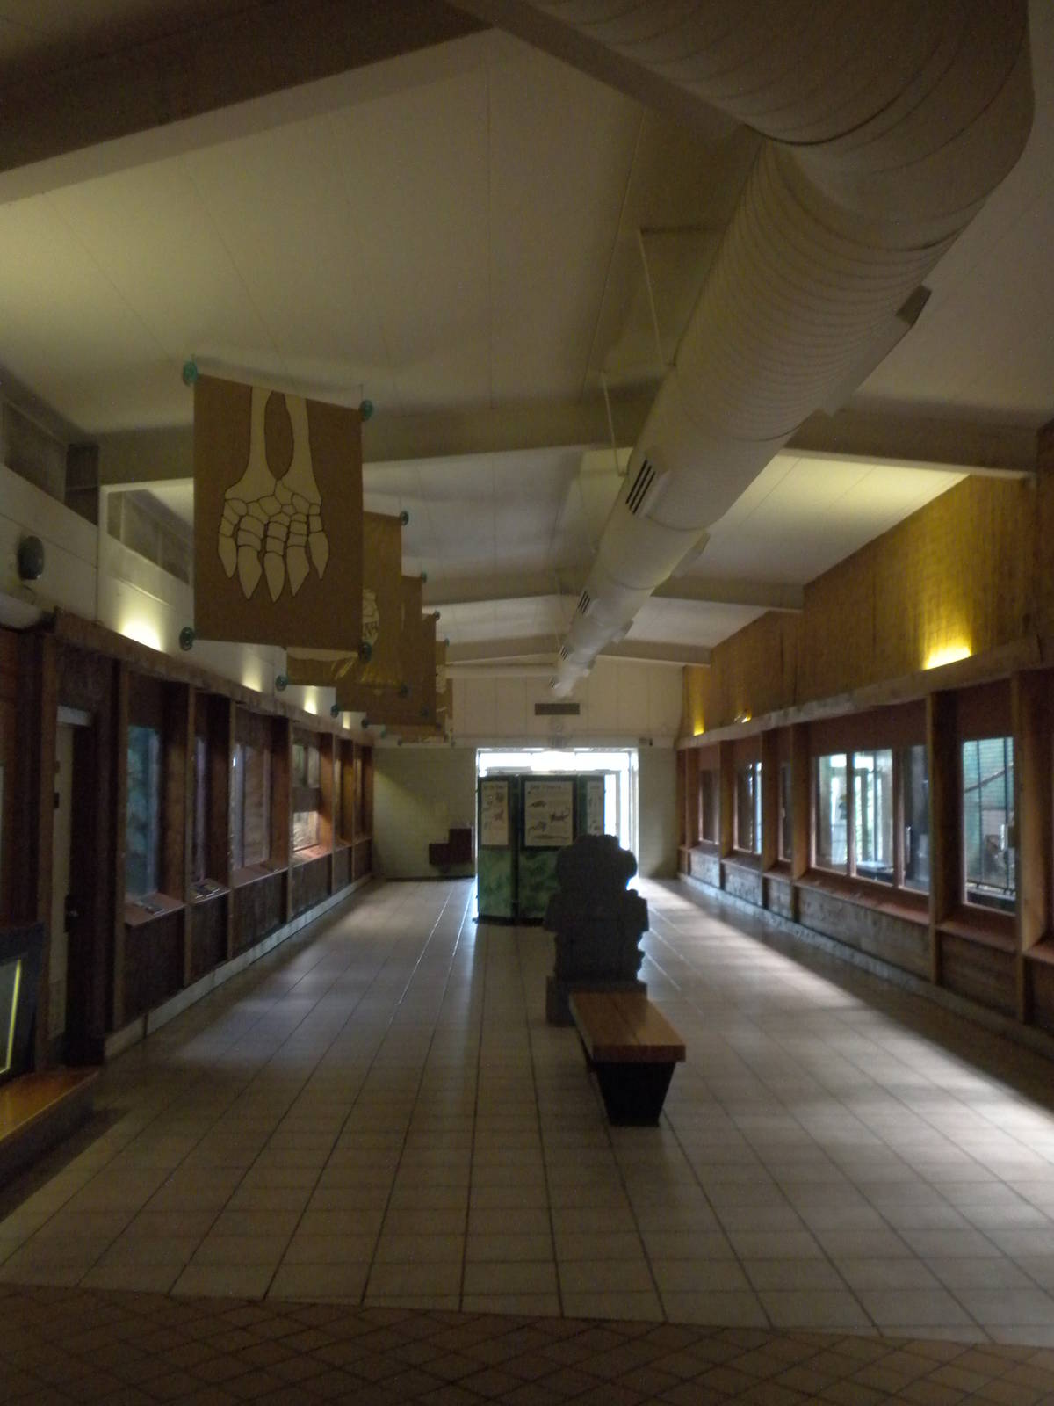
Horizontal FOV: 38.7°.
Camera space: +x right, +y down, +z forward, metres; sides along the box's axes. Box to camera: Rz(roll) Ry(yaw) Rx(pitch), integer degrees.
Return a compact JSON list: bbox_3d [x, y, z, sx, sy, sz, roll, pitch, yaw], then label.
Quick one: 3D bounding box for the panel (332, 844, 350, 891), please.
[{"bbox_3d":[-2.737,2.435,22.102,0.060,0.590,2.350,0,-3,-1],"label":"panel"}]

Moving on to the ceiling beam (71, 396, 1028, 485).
[{"bbox_3d":[0.265,-1.631,9.275,5.730,0.540,0.190,0,-3,-1],"label":"ceiling beam"}]

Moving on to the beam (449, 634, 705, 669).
[{"bbox_3d":[0.019,-0.783,23.749,5.730,0.540,0.190,0,-3,-1],"label":"beam"}]

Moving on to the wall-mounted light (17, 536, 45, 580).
[{"bbox_3d":[-2.523,-0.731,7.634,0.100,0.225,0.190,0,-3,-1],"label":"wall-mounted light"}]

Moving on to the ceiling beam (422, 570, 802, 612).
[{"bbox_3d":[0.142,-1.207,16.512,5.730,0.540,0.190,0,-3,-1],"label":"ceiling beam"}]

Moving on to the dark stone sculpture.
[{"bbox_3d":[0.469,1.545,10.357,0.700,1.275,0.580,0,-3,-1],"label":"dark stone sculpture"}]

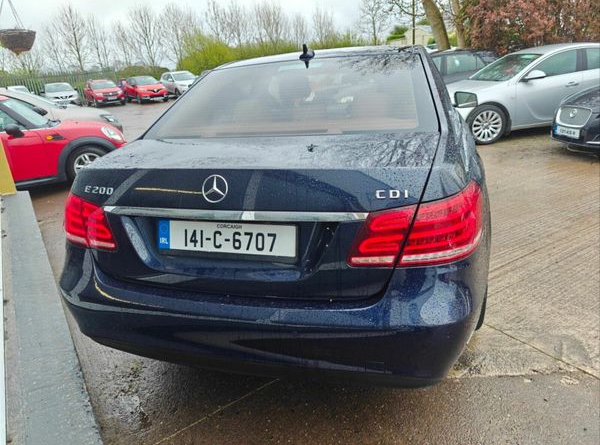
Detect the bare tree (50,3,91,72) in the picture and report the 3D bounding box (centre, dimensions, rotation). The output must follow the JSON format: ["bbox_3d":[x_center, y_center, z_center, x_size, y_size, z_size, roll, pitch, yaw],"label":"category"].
[{"bbox_3d":[-19.976,-15.299,37.653,2.985,7.912,2.985,-3,20,0],"label":"bare tree"}]

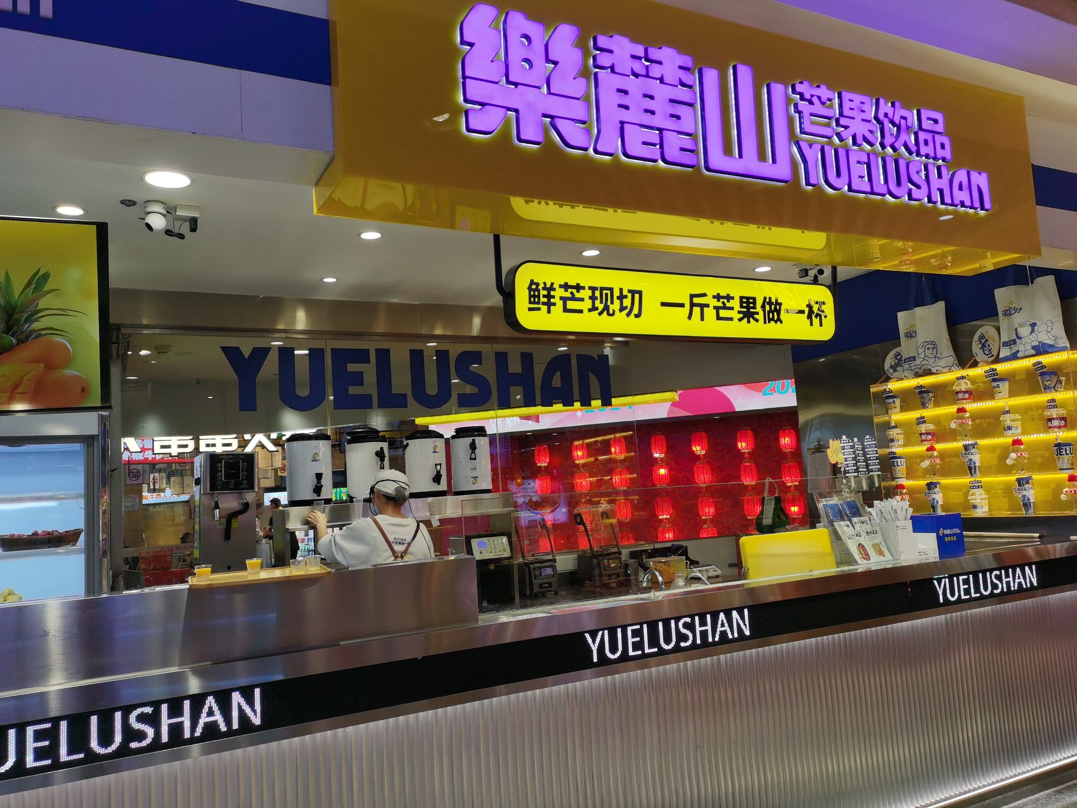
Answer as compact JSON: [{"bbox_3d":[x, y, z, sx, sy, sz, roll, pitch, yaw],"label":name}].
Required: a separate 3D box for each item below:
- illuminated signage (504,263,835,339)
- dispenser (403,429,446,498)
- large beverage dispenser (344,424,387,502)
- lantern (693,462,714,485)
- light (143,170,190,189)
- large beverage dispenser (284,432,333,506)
[{"bbox_3d":[0.774,-0.501,4.220,2.049,0.335,0.110,-1,-7,-28],"label":"illuminated signage"},{"bbox_3d":[-0.730,0.392,5.370,0.280,0.435,0.325,1,-8,-36],"label":"dispenser"},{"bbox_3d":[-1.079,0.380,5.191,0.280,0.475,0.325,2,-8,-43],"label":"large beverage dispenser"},{"bbox_3d":[2.095,0.878,10.300,0.210,0.290,0.210,-7,-7,29],"label":"lantern"},{"bbox_3d":[-1.538,-0.929,3.353,0.190,0.030,0.190,0,-7,-27],"label":"light"},{"bbox_3d":[-1.413,0.400,5.014,0.280,0.435,0.325,0,-7,-33],"label":"large beverage dispenser"}]

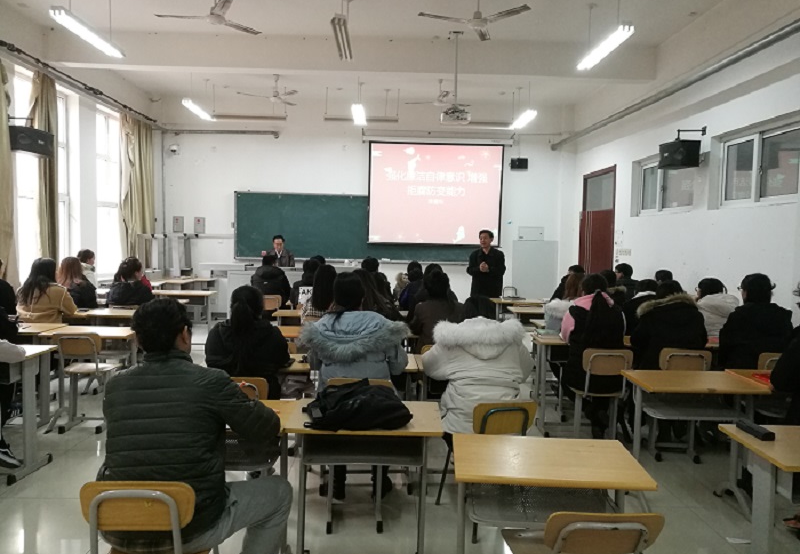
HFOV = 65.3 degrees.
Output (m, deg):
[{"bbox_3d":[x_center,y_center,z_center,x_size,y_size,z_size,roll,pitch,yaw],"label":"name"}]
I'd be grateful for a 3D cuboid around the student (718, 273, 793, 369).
[{"bbox_3d":[2.702,0.644,5.081,0.560,1.360,0.780,0,4,-16],"label":"student"}]

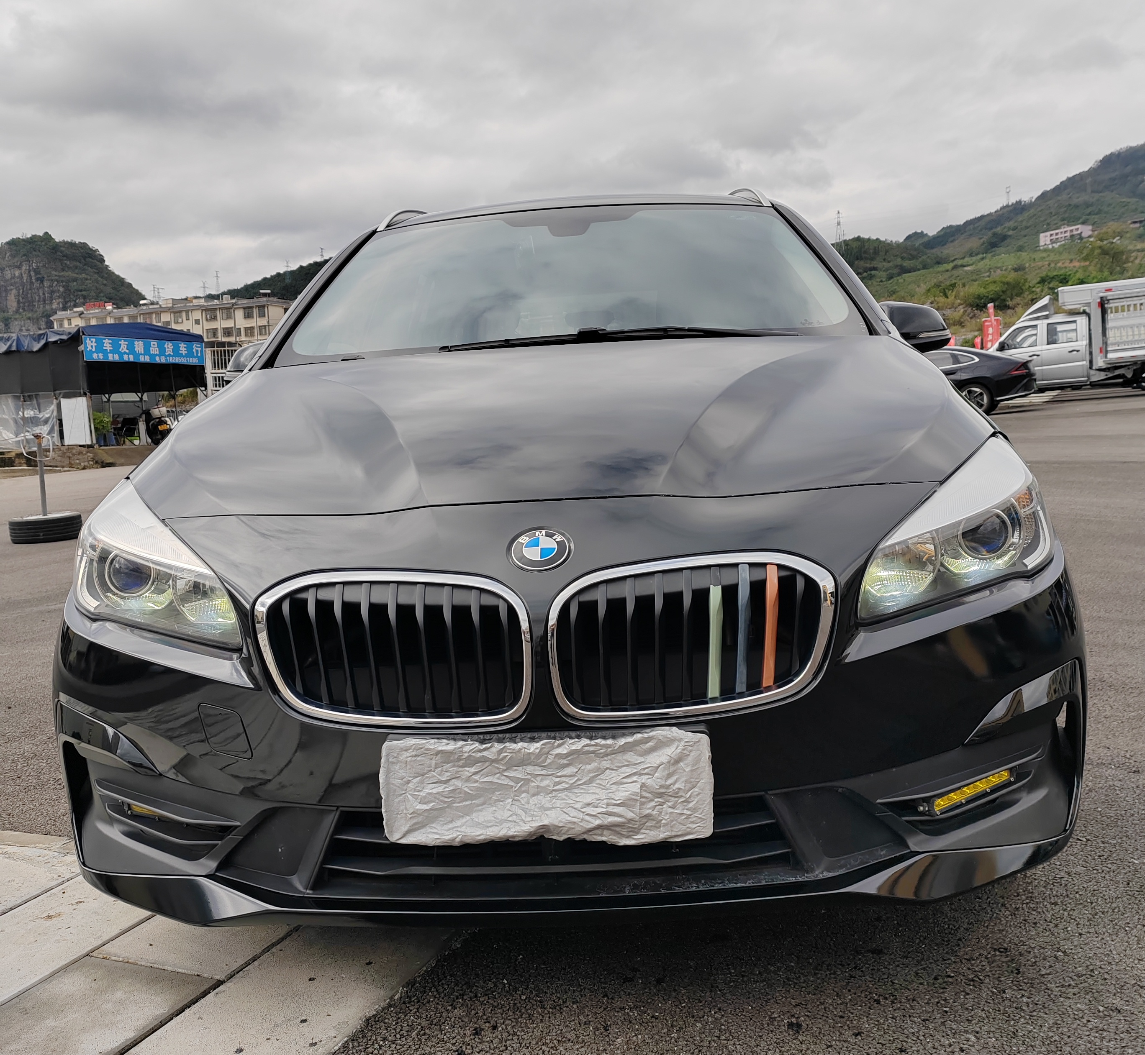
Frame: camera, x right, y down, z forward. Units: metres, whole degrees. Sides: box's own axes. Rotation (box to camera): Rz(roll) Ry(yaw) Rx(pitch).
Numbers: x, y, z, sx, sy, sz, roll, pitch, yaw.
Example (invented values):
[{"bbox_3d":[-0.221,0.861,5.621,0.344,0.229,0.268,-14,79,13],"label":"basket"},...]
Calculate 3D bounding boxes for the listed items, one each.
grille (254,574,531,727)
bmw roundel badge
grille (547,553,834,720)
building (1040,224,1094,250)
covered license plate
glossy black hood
[{"bbox_3d":[-0.251,0.165,1.674,0.385,0.205,0.075,-2,-2,9],"label":"grille"},{"bbox_3d":[-0.044,0.030,1.645,0.084,0.012,0.084,-3,45,3],"label":"bmw roundel badge"},{"bbox_3d":[0.166,0.146,1.651,0.385,0.205,0.075,-3,-2,-3],"label":"grille"},{"bbox_3d":[290.264,-170.723,700.000,9.000,8.500,36.000,-5,6,-17],"label":"building"},{"bbox_3d":[-0.035,0.351,1.610,0.445,0.146,0.030,-3,8,3],"label":"covered license plate"},{"bbox_3d":[-0.028,-0.211,2.228,1.540,0.270,1.000,-3,8,3],"label":"glossy black hood"}]

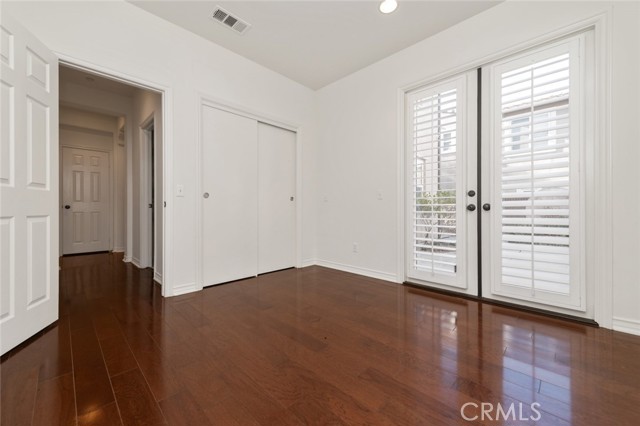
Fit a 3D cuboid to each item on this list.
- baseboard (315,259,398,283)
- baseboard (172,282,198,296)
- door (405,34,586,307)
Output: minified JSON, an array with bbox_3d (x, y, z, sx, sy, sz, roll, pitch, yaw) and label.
[{"bbox_3d":[0.427,0.794,3.466,1.411,0.093,0.018,0,0,45],"label":"baseboard"},{"bbox_3d":[-1.408,0.797,2.603,0.018,0.093,0.237,0,0,45],"label":"baseboard"},{"bbox_3d":[1.568,-0.291,2.424,1.479,2.188,0.100,0,0,45],"label":"door"}]

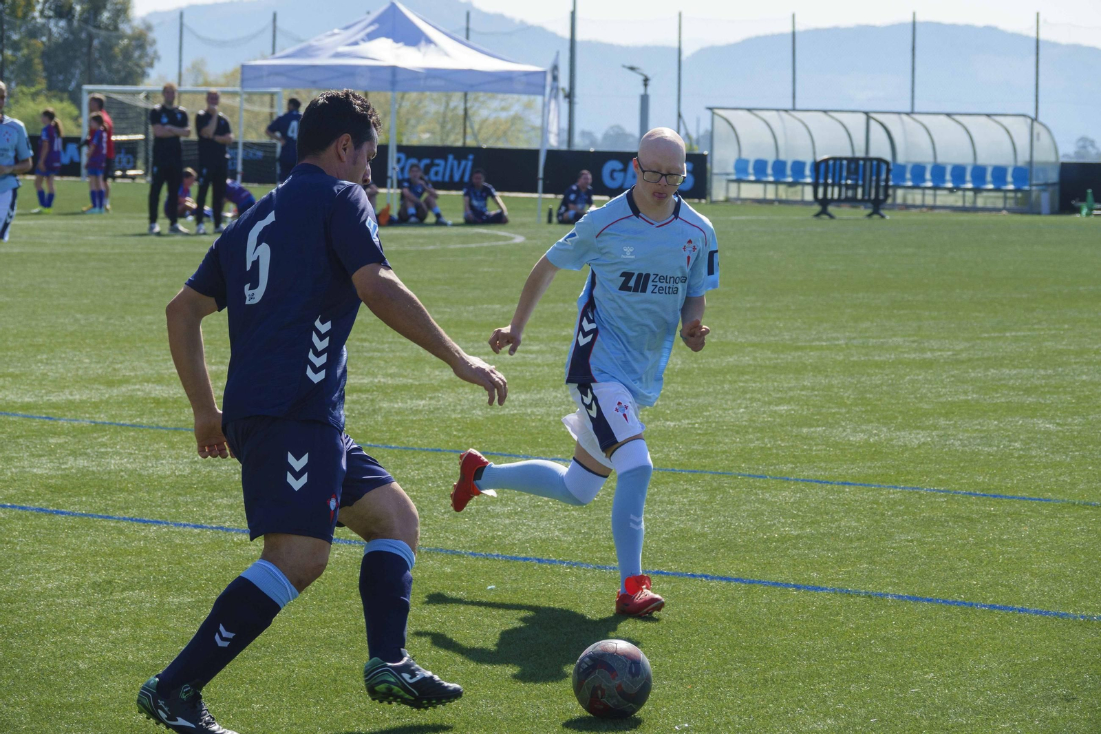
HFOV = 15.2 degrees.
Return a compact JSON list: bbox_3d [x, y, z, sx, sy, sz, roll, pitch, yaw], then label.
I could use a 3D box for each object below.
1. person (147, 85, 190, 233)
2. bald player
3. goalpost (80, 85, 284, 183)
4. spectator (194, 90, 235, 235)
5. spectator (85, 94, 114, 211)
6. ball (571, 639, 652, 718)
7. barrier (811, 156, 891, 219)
[{"bbox_3d":[-4.529,-2.465,49.000,0.520,1.780,0.380,1,4,-7],"label":"person"},{"bbox_3d":[0.133,0.017,13.700,0.700,1.610,0.800,-1,4,-33],"label":"bald player"},{"bbox_3d":[-7.270,-4.962,88.875,6.180,2.090,1.900,4,5,42],"label":"goalpost"},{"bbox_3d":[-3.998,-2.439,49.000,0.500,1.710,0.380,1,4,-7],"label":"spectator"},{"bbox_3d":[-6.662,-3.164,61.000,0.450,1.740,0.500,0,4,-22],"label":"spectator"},{"bbox_3d":[0.172,0.862,11.420,0.220,0.220,0.220,1,4,0],"label":"ball"},{"bbox_3d":[5.179,-3.083,71.000,1.950,1.040,0.500,-2,5,-43],"label":"barrier"}]

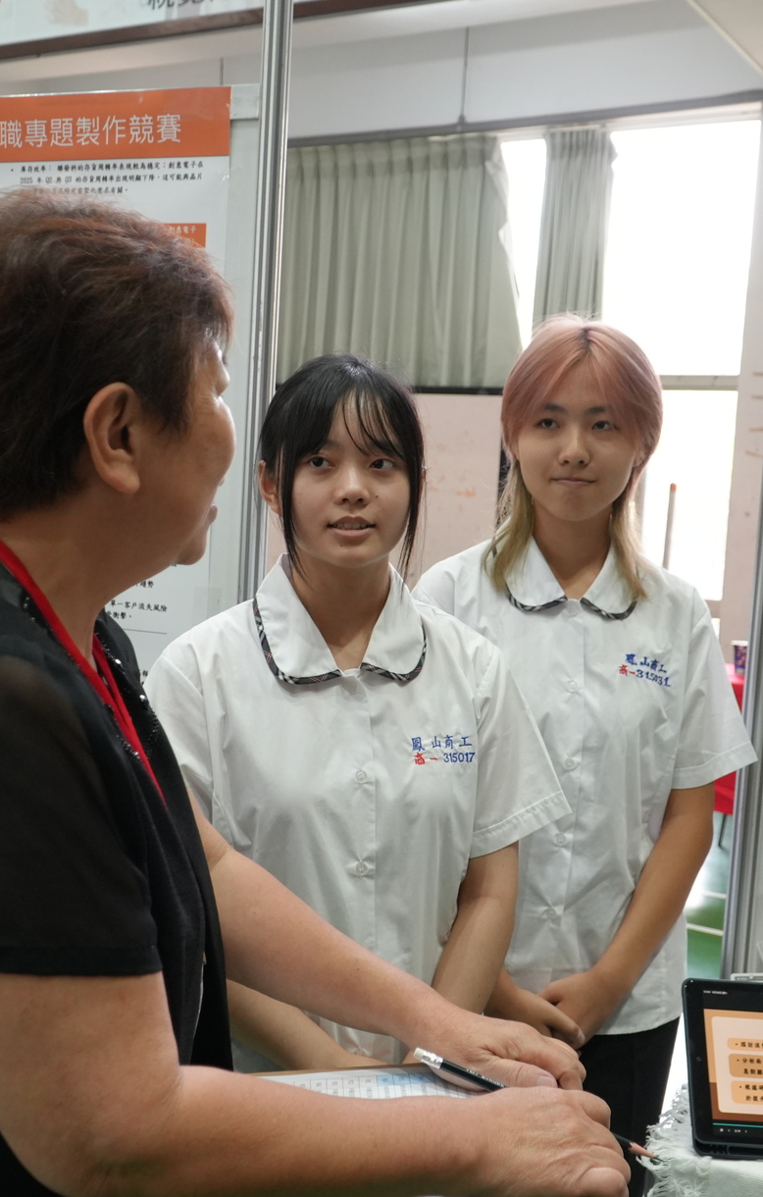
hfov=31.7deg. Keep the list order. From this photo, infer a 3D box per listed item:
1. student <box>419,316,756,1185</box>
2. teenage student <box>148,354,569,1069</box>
[{"bbox_3d":[0.212,0.492,1.623,0.450,1.648,0.310,3,5,-2],"label":"student"},{"bbox_3d":[-0.047,0.537,1.414,0.450,1.571,0.320,2,5,-11],"label":"teenage student"}]

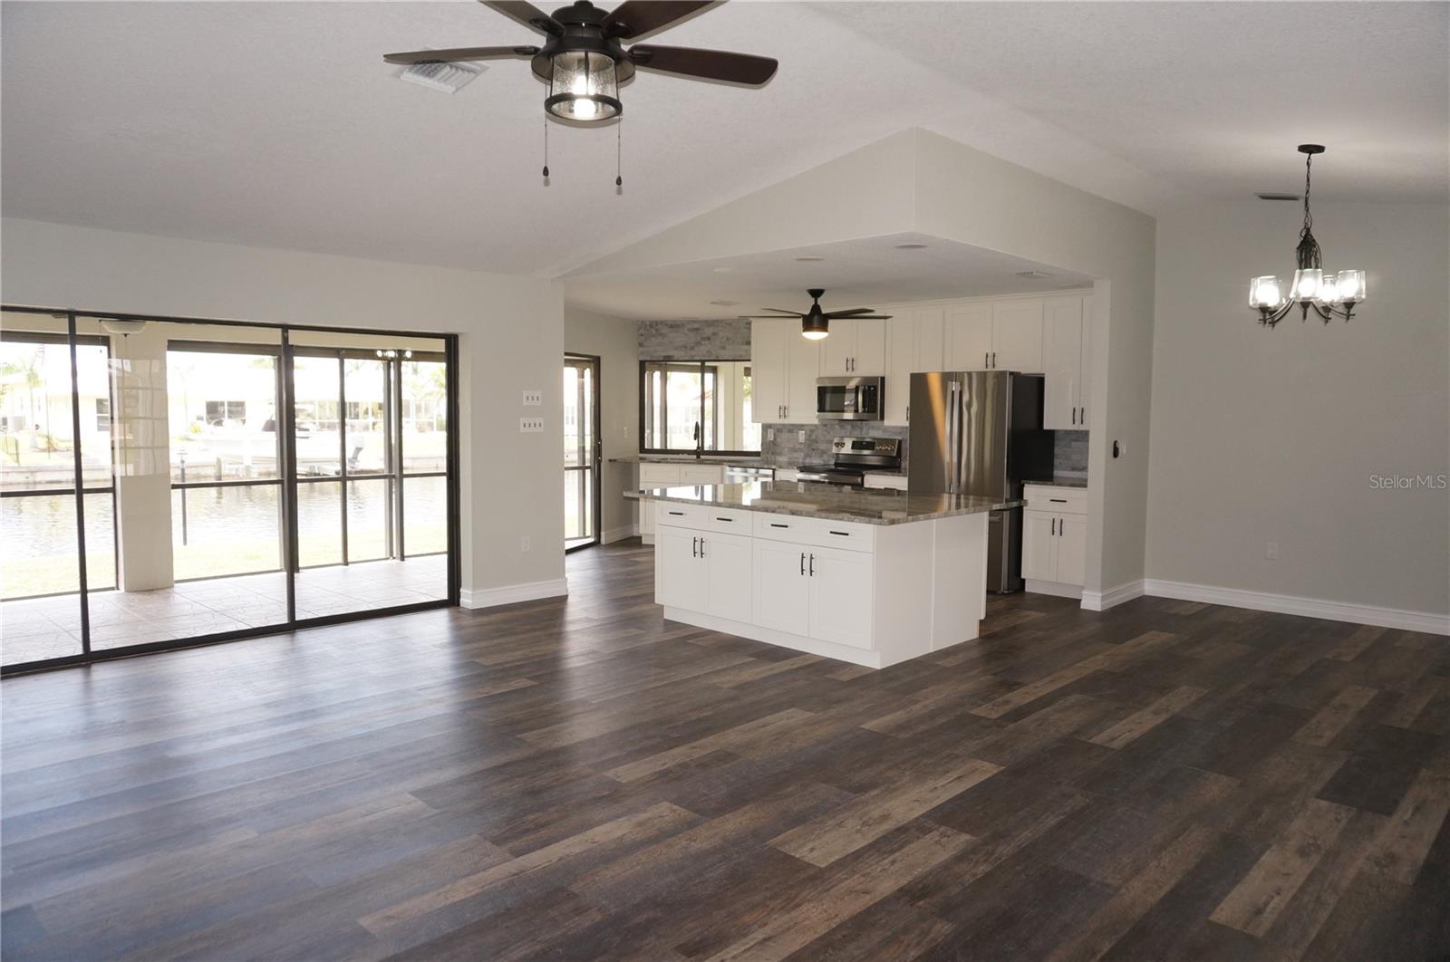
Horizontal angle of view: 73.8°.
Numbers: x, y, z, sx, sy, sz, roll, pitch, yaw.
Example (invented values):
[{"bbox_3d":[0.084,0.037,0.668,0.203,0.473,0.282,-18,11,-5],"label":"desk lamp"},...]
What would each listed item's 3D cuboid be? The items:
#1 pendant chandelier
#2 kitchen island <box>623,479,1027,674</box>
[{"bbox_3d":[3.075,-1.280,5.083,0.615,0.945,0.615,3,5,31],"label":"pendant chandelier"},{"bbox_3d":[0.600,0.548,6.567,1.460,0.879,2.286,-4,6,-45],"label":"kitchen island"}]

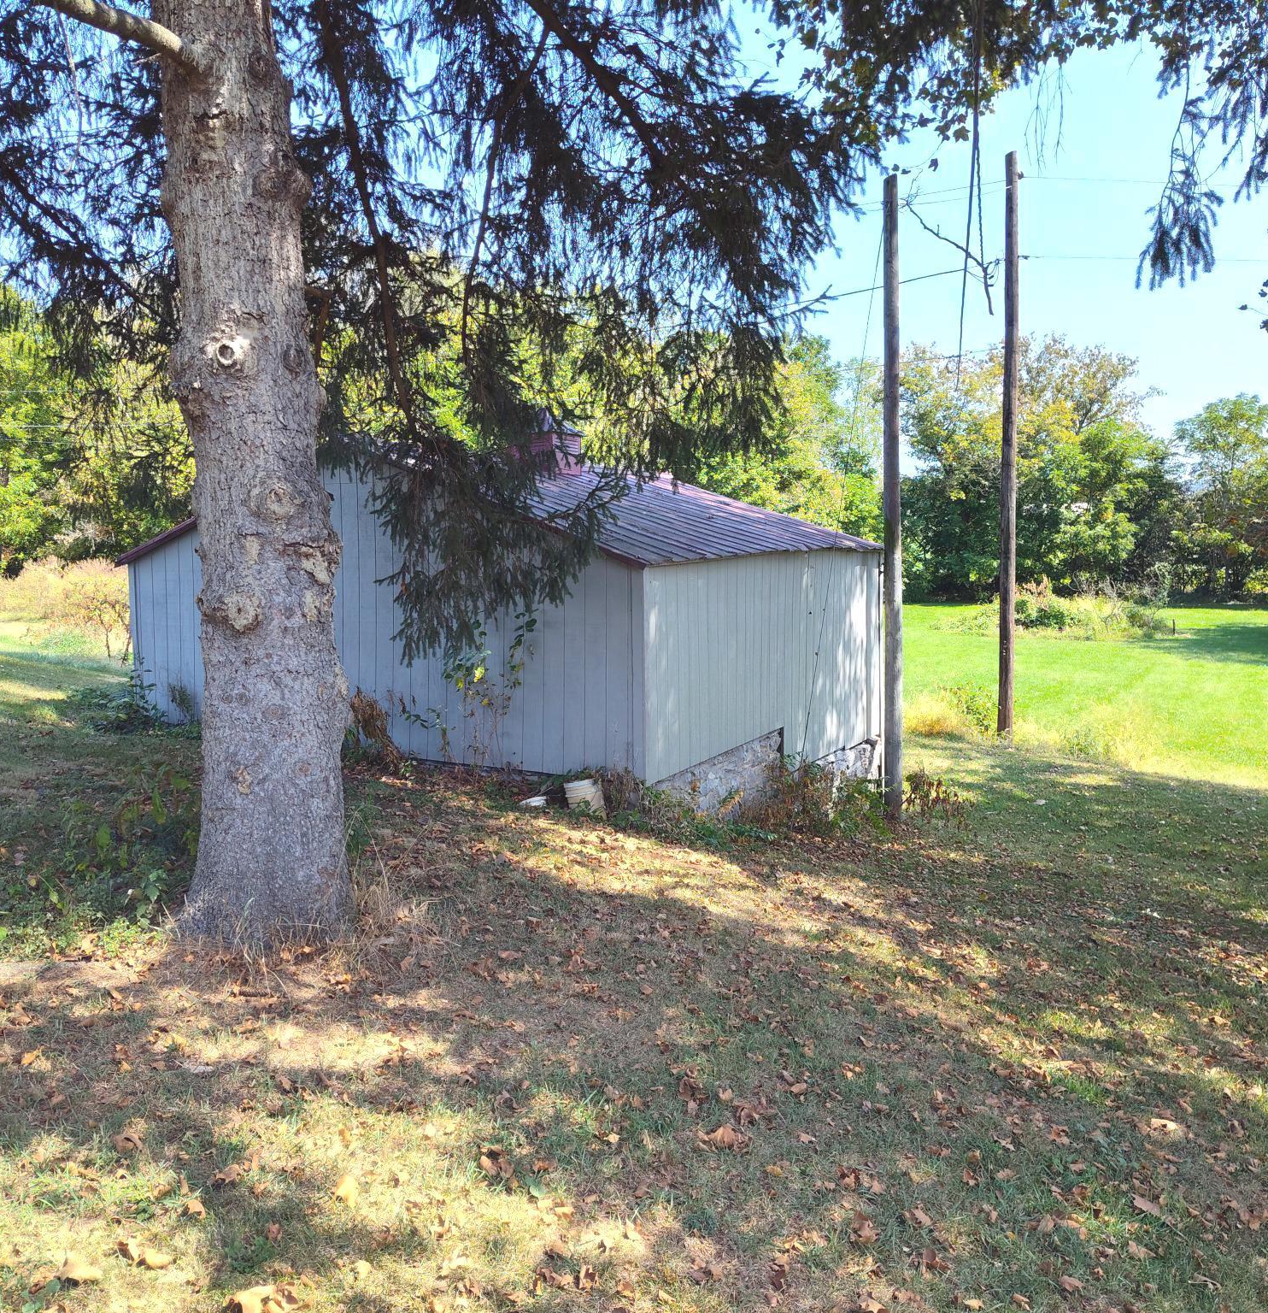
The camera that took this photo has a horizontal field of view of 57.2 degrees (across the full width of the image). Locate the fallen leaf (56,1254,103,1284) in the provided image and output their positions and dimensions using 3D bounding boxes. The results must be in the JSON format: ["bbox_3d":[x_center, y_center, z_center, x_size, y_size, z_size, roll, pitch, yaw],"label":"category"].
[{"bbox_3d":[-1.200,1.325,2.517,0.100,0.035,0.070,0,6,0],"label":"fallen leaf"}]

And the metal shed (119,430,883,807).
[{"bbox_3d":[-1.139,-0.454,13.721,6.520,3.947,6.488,4,7,29],"label":"metal shed"}]

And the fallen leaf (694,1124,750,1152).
[{"bbox_3d":[0.253,1.378,3.330,0.153,0.042,0.090,0,6,0],"label":"fallen leaf"}]

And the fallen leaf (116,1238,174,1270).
[{"bbox_3d":[-1.086,1.326,2.584,0.125,0.040,0.075,0,6,0],"label":"fallen leaf"}]

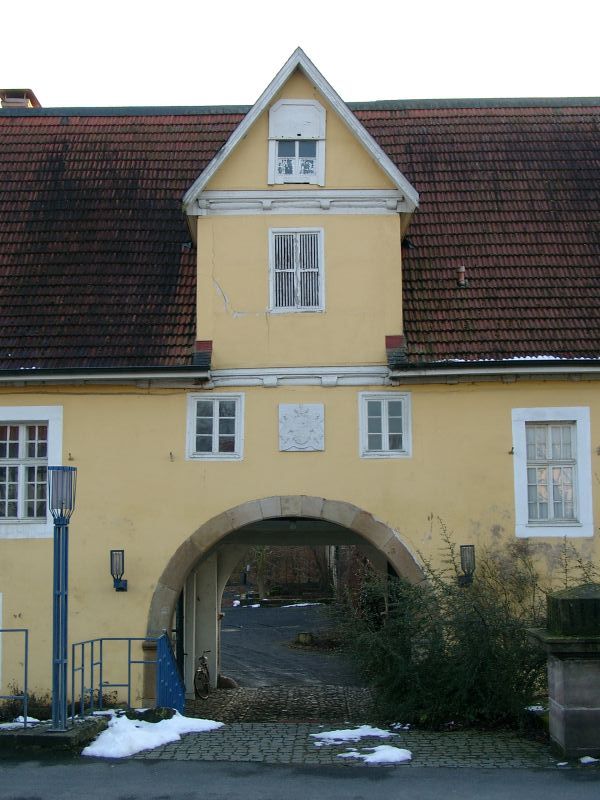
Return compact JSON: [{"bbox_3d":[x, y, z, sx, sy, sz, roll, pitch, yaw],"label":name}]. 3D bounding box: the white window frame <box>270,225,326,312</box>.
[{"bbox_3d":[-0.054,-2.342,20.819,1.009,1.571,0.120,-1,-8,1],"label":"white window frame"}]

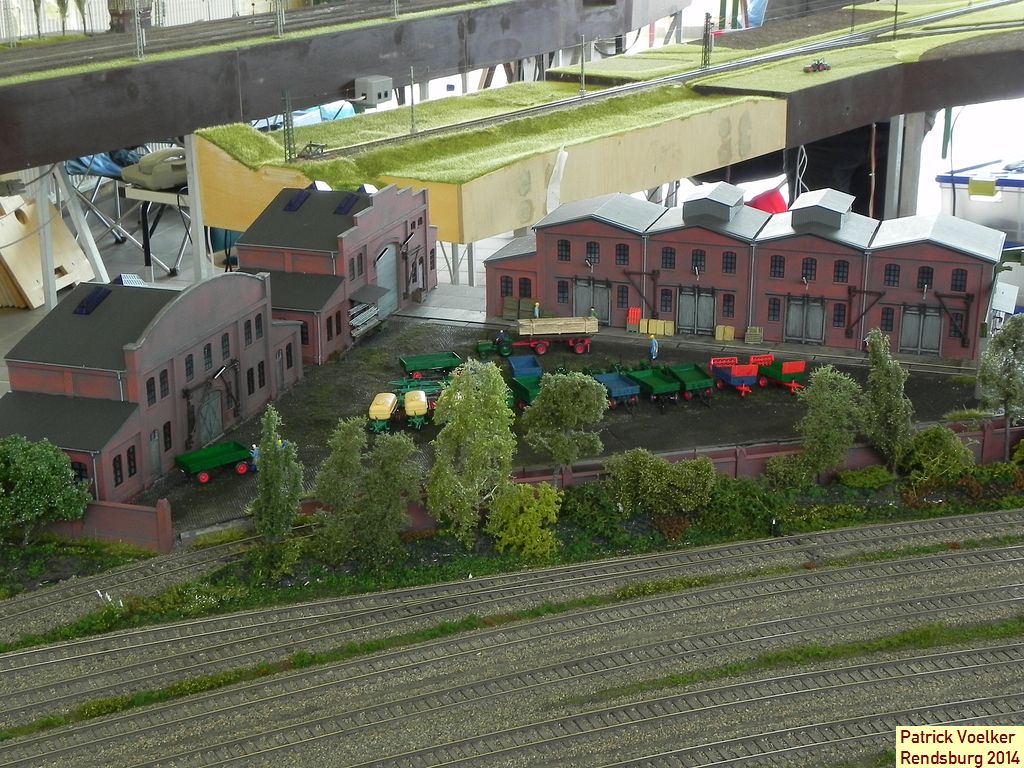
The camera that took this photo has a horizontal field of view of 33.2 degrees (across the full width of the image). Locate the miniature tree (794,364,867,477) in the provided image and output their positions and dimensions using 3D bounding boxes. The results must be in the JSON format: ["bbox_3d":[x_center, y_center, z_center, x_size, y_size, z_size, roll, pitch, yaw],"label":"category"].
[{"bbox_3d":[0.222,0.030,1.192,0.049,0.092,0.044,3,19,10],"label":"miniature tree"}]

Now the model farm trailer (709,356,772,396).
[{"bbox_3d":[0.182,-0.006,1.396,0.024,0.021,0.047,-7,20,-19],"label":"model farm trailer"}]

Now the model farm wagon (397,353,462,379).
[{"bbox_3d":[-0.066,-0.014,1.428,0.050,0.017,0.021,-6,20,-15],"label":"model farm wagon"}]

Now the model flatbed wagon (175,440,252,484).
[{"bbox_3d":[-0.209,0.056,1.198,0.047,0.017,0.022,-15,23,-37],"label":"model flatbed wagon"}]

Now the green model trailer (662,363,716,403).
[{"bbox_3d":[0.143,-0.001,1.368,0.022,0.017,0.042,-5,19,-15],"label":"green model trailer"}]

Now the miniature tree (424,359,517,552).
[{"bbox_3d":[-0.027,0.045,1.105,0.057,0.127,0.052,0,18,0],"label":"miniature tree"}]

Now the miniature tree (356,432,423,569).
[{"bbox_3d":[-0.078,0.071,1.092,0.041,0.084,0.040,0,18,0],"label":"miniature tree"}]

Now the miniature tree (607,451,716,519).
[{"bbox_3d":[0.100,0.067,1.159,0.072,0.045,0.037,2,19,5],"label":"miniature tree"}]

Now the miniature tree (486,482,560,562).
[{"bbox_3d":[0.007,0.087,1.099,0.047,0.046,0.040,0,19,0],"label":"miniature tree"}]

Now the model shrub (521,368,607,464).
[{"bbox_3d":[0.034,0.041,1.139,0.057,0.106,0.051,0,19,2],"label":"model shrub"}]

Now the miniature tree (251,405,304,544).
[{"bbox_3d":[-0.148,0.063,1.079,0.033,0.104,0.028,-3,19,-7],"label":"miniature tree"}]

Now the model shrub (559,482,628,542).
[{"bbox_3d":[0.054,0.083,1.129,0.045,0.035,0.036,1,19,3],"label":"model shrub"}]

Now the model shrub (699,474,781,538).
[{"bbox_3d":[0.152,0.078,1.149,0.053,0.034,0.046,0,18,0],"label":"model shrub"}]

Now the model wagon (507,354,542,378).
[{"bbox_3d":[0.012,-0.009,1.412,0.024,0.018,0.038,-3,19,-9],"label":"model wagon"}]

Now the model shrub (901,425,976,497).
[{"bbox_3d":[0.301,0.050,1.217,0.051,0.043,0.045,0,18,0],"label":"model shrub"}]

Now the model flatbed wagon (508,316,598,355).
[{"bbox_3d":[0.036,-0.043,1.475,0.074,0.029,0.020,-2,19,-6],"label":"model flatbed wagon"}]

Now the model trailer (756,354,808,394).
[{"bbox_3d":[0.216,-0.008,1.379,0.022,0.025,0.050,-14,23,-36],"label":"model trailer"}]

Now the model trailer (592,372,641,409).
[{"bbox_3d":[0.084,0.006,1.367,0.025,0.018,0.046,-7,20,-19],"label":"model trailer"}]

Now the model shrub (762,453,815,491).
[{"bbox_3d":[0.195,0.061,1.213,0.035,0.026,0.031,0,18,0],"label":"model shrub"}]

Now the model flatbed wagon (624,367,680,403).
[{"bbox_3d":[0.112,0.003,1.358,0.023,0.017,0.042,-9,20,-25],"label":"model flatbed wagon"}]

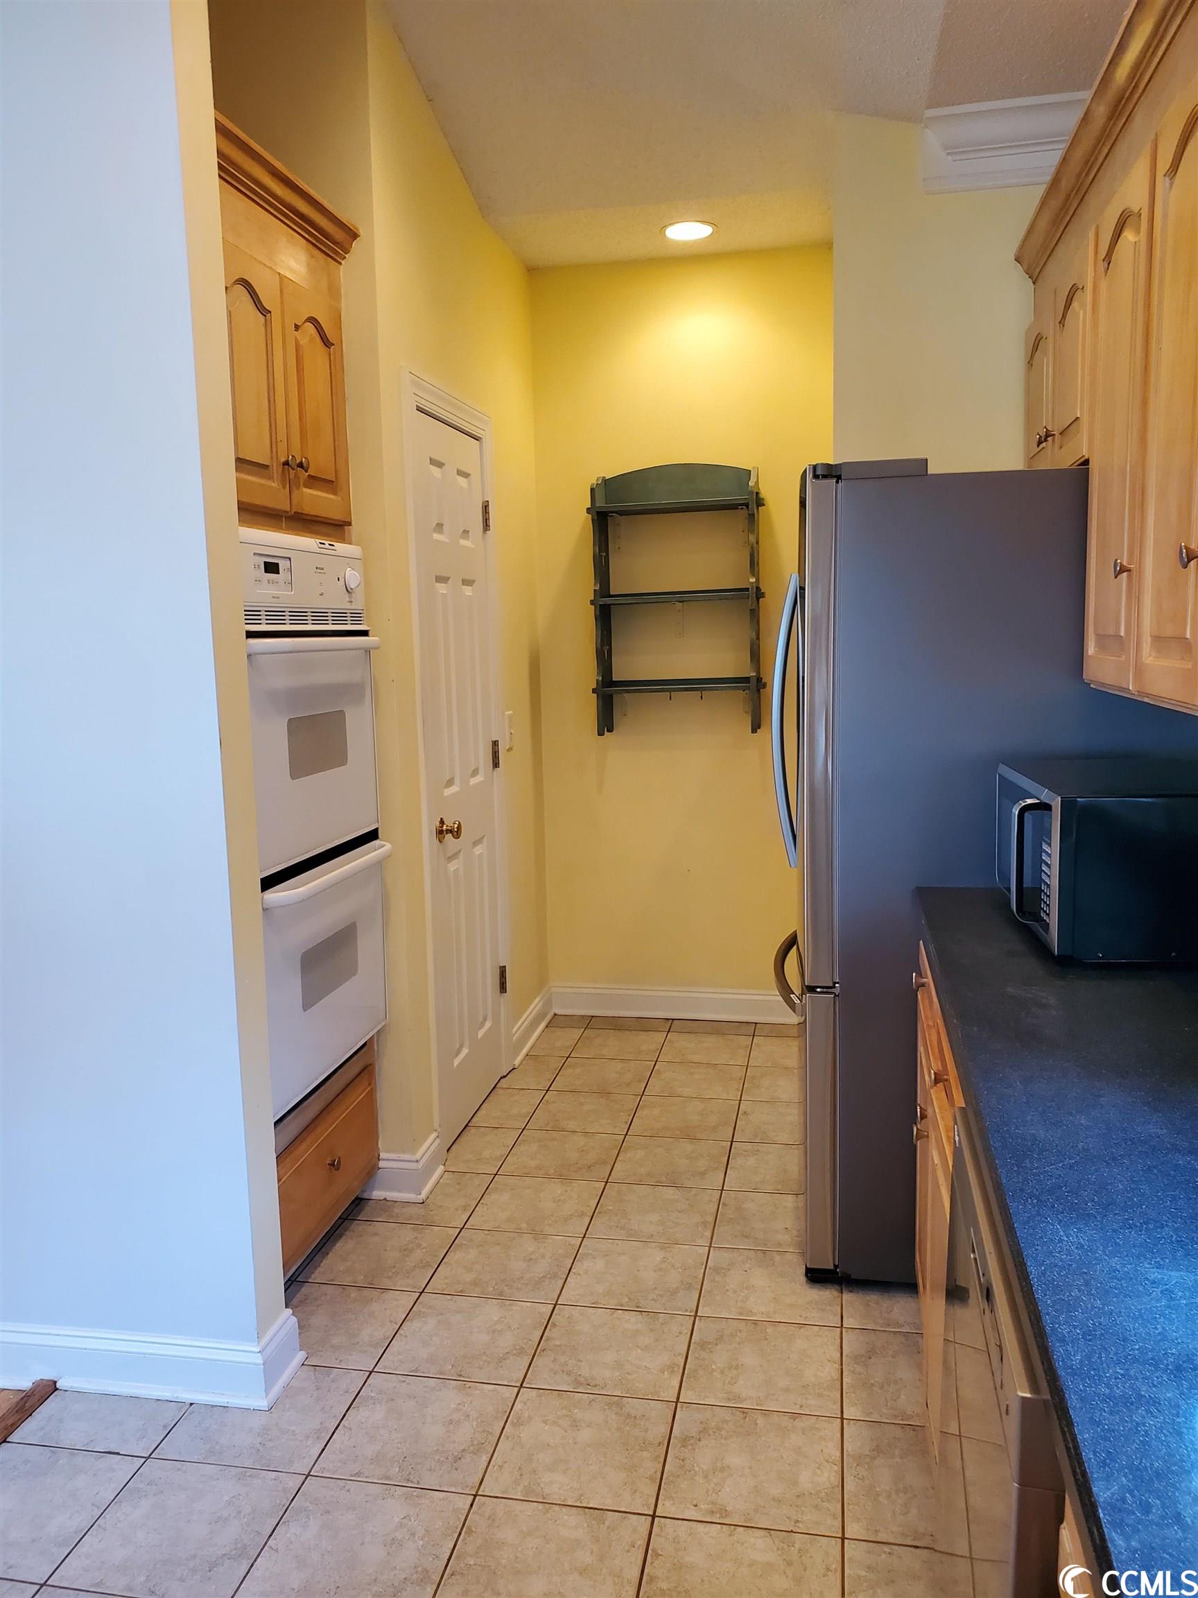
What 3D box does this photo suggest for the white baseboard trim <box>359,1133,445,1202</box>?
[{"bbox_3d":[-0.516,0.976,3.210,0.161,0.113,0.204,0,7,11],"label":"white baseboard trim"}]

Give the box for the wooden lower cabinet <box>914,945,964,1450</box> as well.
[{"bbox_3d":[0.876,0.717,1.993,0.623,0.875,0.927,0,7,11],"label":"wooden lower cabinet"}]

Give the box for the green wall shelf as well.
[{"bbox_3d":[0.287,-0.721,4.312,0.623,0.967,0.176,0,7,11],"label":"green wall shelf"}]

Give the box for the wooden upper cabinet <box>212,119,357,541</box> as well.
[{"bbox_3d":[-0.957,-0.943,2.600,0.657,0.721,0.757,0,7,11],"label":"wooden upper cabinet"}]

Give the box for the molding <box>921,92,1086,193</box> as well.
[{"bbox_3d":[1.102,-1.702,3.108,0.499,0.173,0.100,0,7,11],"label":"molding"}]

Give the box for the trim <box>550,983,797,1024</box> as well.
[{"bbox_3d":[0.322,0.782,4.583,1.052,0.109,0.036,0,7,11],"label":"trim"}]

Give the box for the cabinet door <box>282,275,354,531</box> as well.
[{"bbox_3d":[-0.638,-0.885,2.689,0.022,0.495,0.310,0,7,11],"label":"cabinet door"}]

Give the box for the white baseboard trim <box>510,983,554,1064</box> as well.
[{"bbox_3d":[-0.240,0.820,4.394,0.033,0.109,0.617,0,7,11],"label":"white baseboard trim"}]

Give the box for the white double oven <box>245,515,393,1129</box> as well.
[{"bbox_3d":[-0.893,0.035,2.720,0.638,1.210,0.687,0,7,11],"label":"white double oven"}]

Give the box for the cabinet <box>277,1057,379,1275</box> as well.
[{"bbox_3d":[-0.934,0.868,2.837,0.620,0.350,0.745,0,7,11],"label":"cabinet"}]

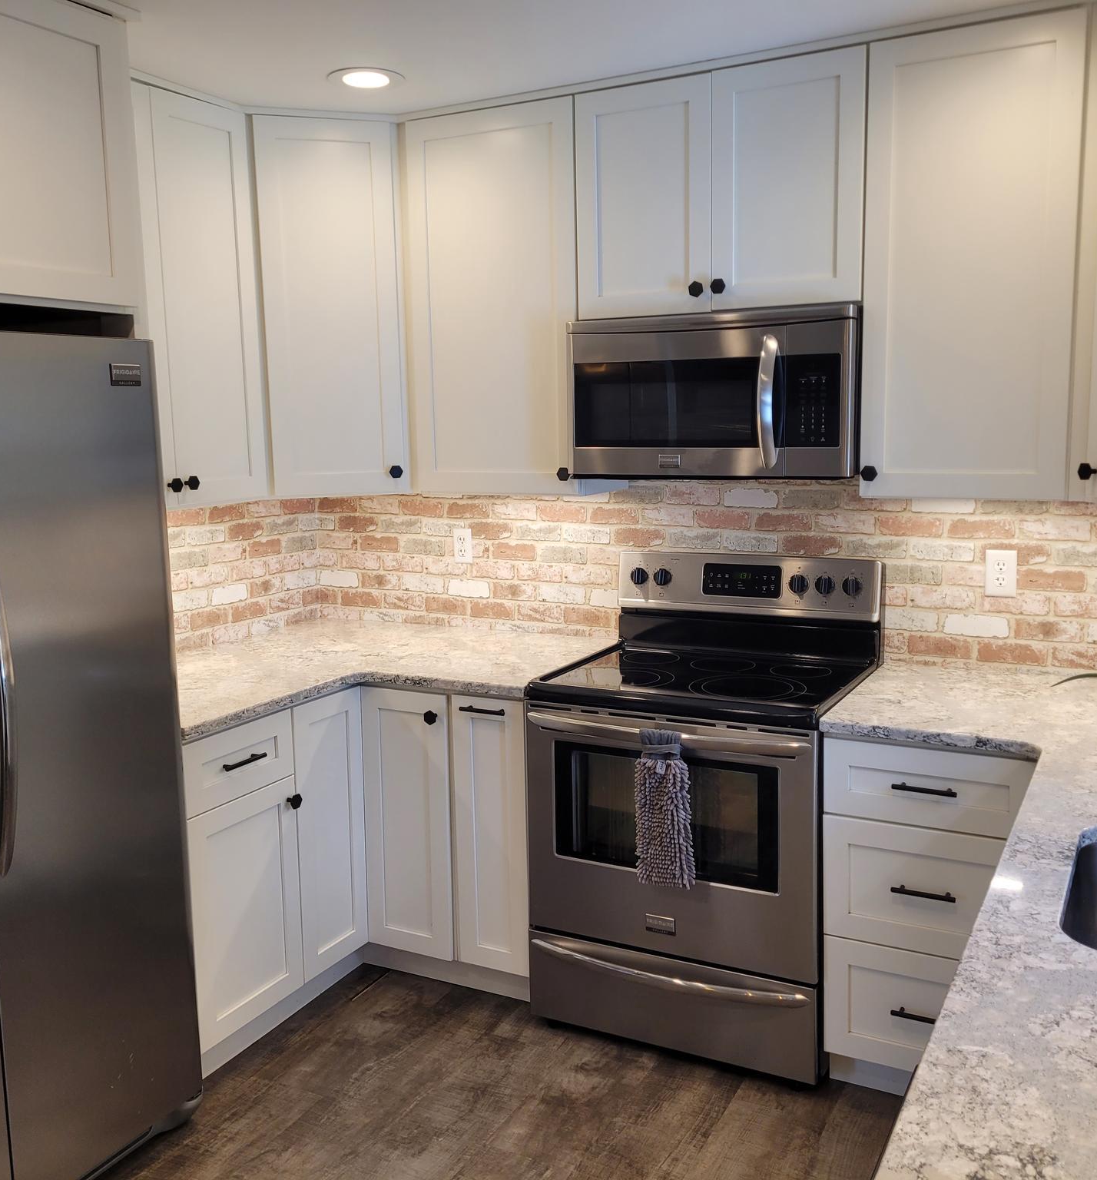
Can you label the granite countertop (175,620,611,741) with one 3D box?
[{"bbox_3d":[-0.597,0.241,3.272,1.205,0.032,1.370,3,9,28],"label":"granite countertop"}]

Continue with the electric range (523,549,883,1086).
[{"bbox_3d":[0.428,0.540,3.140,0.761,1.202,0.695,3,9,28],"label":"electric range"}]

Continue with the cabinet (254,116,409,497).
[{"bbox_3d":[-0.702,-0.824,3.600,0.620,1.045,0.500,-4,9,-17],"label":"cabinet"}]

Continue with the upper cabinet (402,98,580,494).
[{"bbox_3d":[-0.093,-0.812,3.429,0.563,1.041,0.336,3,9,28],"label":"upper cabinet"}]

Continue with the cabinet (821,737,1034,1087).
[{"bbox_3d":[0.988,0.722,2.913,0.455,0.884,0.632,3,9,28],"label":"cabinet"}]

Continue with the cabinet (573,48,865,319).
[{"bbox_3d":[0.486,-1.011,3.086,0.761,0.578,0.336,3,9,28],"label":"cabinet"}]

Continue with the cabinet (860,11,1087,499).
[{"bbox_3d":[1.033,-0.749,2.831,0.470,1.041,0.336,3,9,28],"label":"cabinet"}]

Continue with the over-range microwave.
[{"bbox_3d":[0.477,-0.507,3.118,0.760,0.406,0.425,3,9,28],"label":"over-range microwave"}]

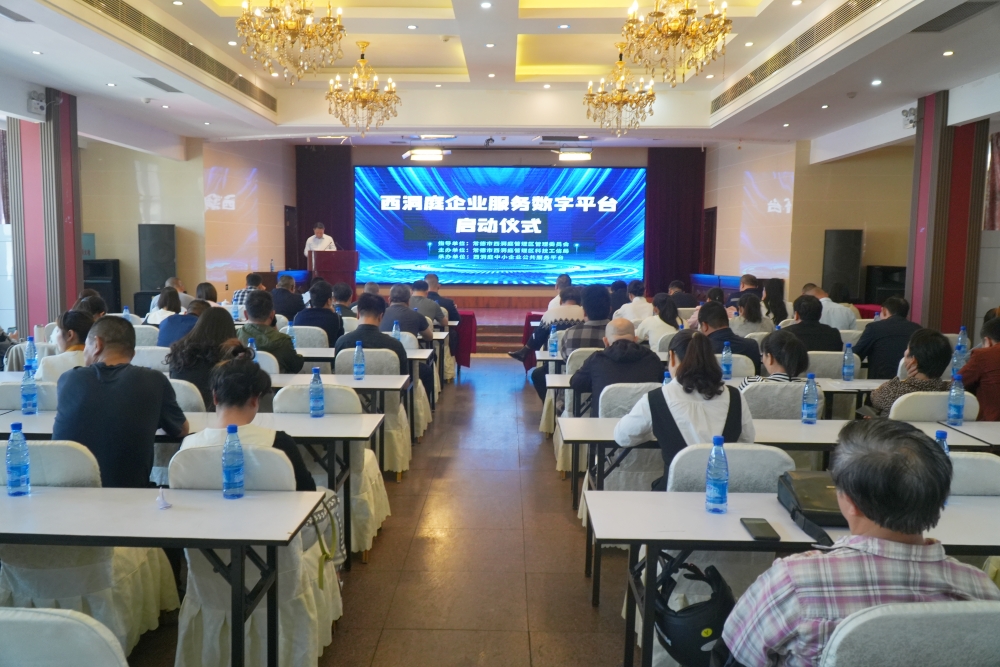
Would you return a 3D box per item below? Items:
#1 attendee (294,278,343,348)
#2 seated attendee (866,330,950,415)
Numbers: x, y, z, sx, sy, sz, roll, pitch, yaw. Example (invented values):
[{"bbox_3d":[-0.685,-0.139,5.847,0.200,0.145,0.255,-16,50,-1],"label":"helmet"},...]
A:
[{"bbox_3d":[-1.694,0.146,7.079,0.520,1.265,0.780,1,6,0],"label":"attendee"},{"bbox_3d":[2.104,0.545,3.879,0.560,1.170,0.740,-2,7,-19],"label":"seated attendee"}]

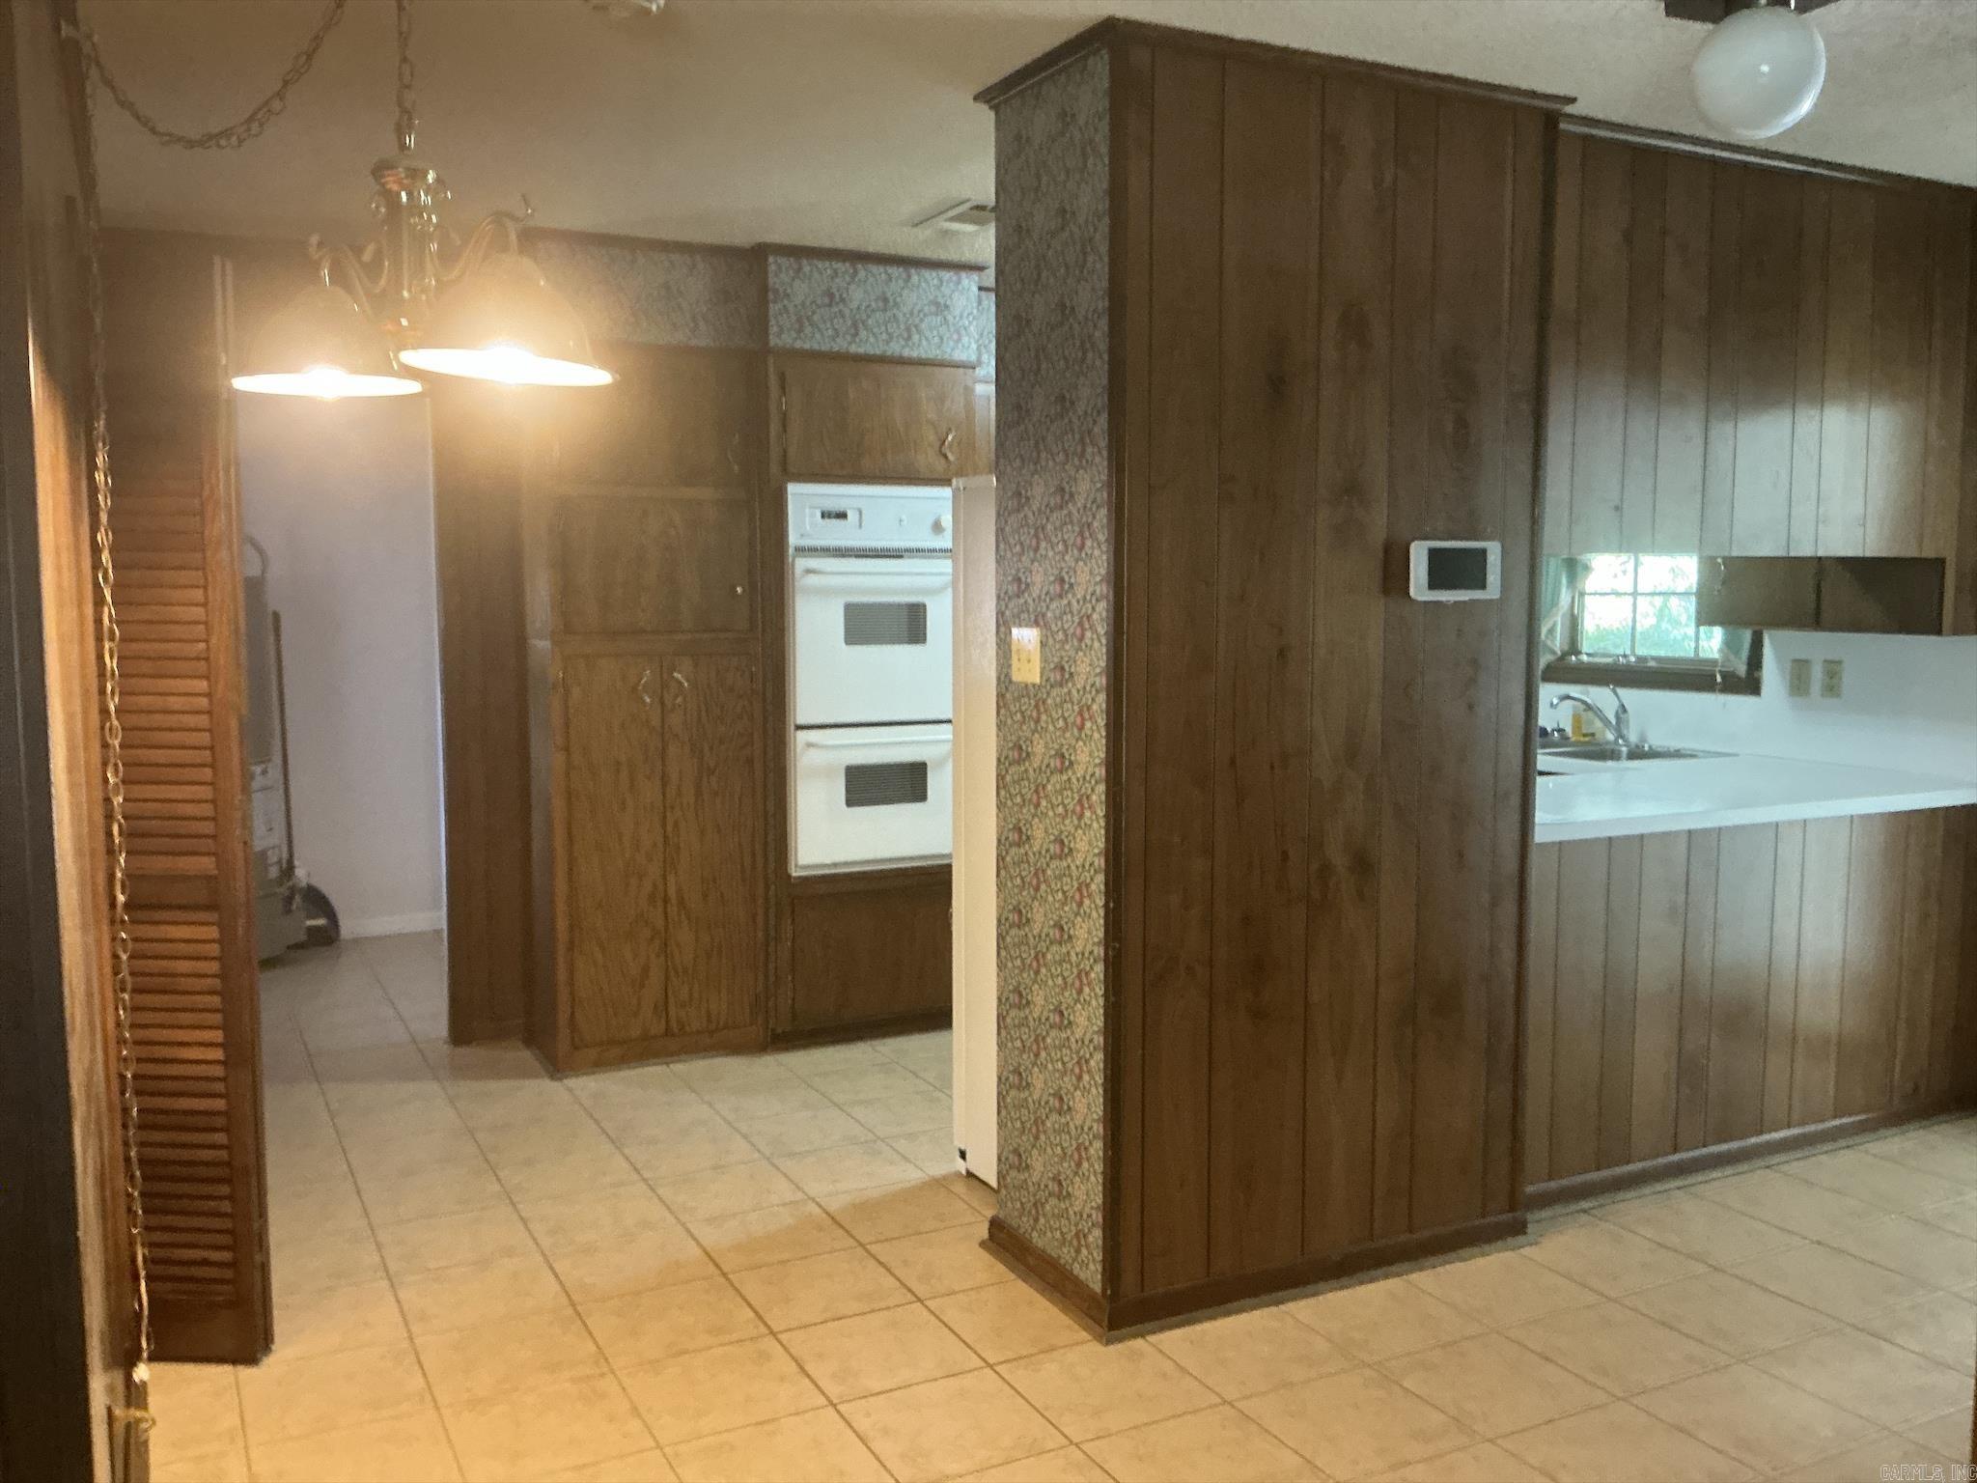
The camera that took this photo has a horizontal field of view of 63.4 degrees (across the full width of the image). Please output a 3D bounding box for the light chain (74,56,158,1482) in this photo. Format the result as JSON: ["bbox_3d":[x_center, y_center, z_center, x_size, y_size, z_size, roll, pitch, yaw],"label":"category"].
[{"bbox_3d":[-1.381,0.043,2.530,0.050,2.180,0.050,-3,6,-27],"label":"light chain"}]

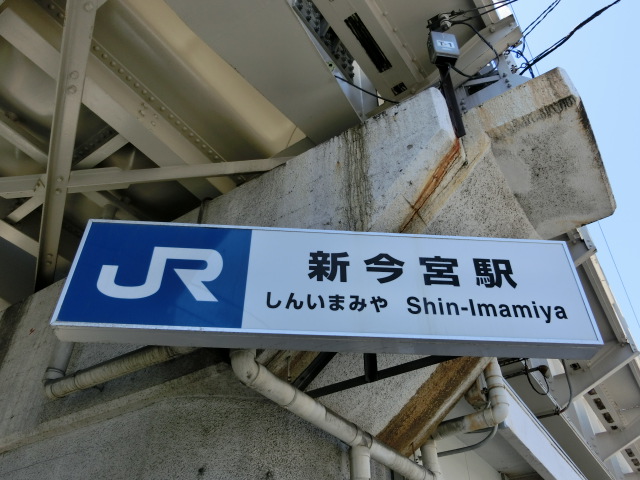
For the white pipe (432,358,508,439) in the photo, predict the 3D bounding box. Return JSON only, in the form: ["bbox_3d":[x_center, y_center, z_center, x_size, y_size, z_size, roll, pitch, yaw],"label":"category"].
[{"bbox_3d":[1.478,1.590,5.410,0.837,0.694,0.165,-30,-48,31],"label":"white pipe"}]

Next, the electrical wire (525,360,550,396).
[{"bbox_3d":[2.332,1.491,5.750,0.270,0.370,0.070,-30,-48,31],"label":"electrical wire"}]

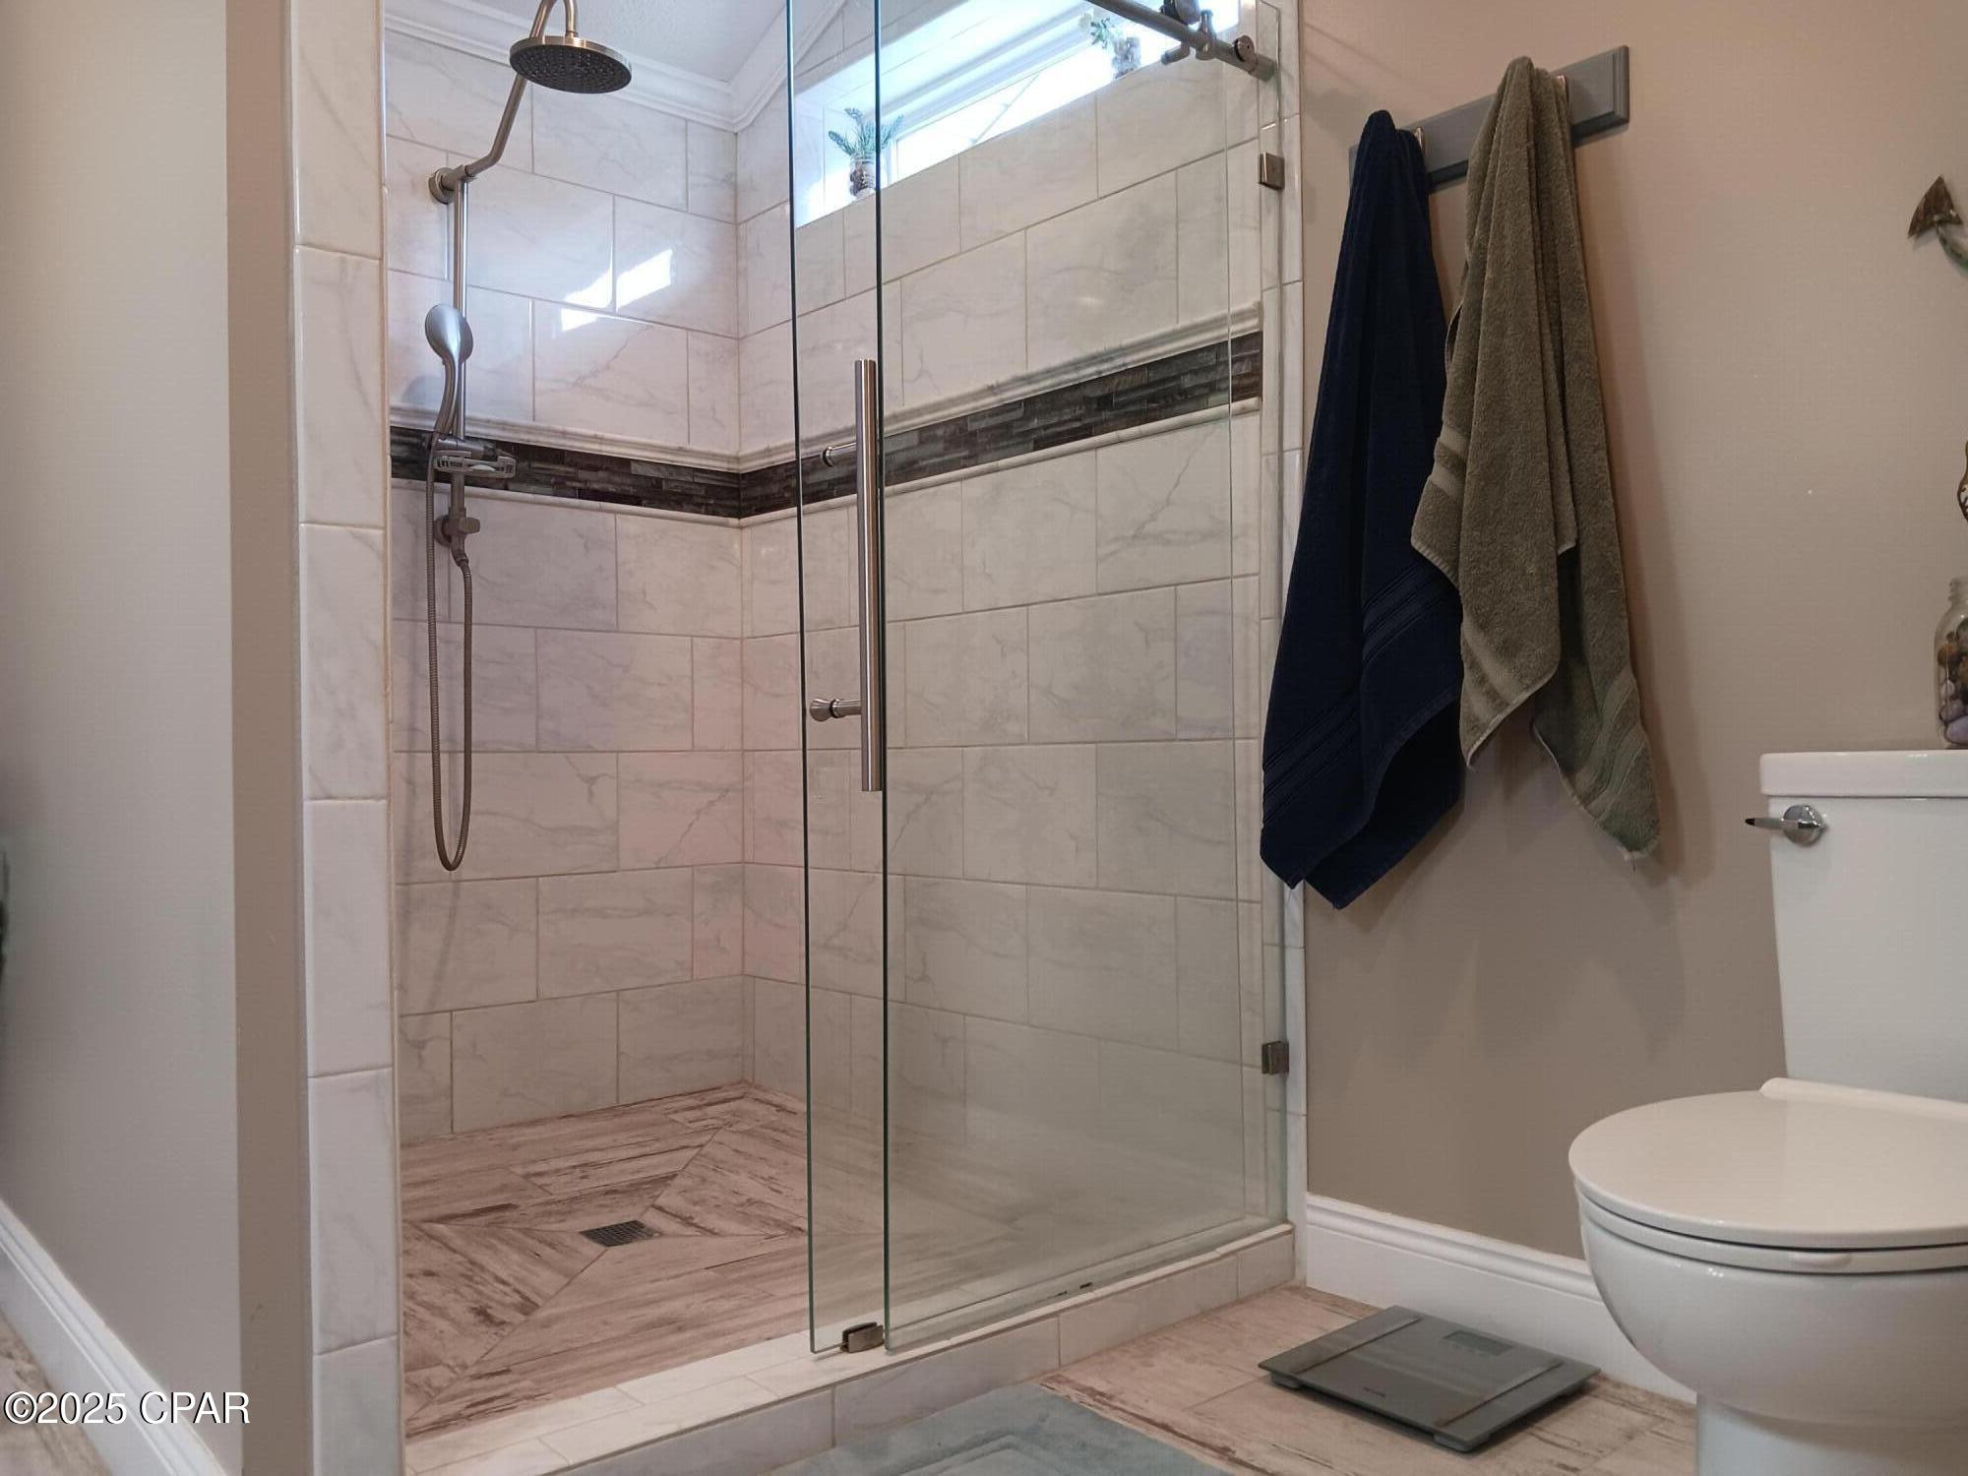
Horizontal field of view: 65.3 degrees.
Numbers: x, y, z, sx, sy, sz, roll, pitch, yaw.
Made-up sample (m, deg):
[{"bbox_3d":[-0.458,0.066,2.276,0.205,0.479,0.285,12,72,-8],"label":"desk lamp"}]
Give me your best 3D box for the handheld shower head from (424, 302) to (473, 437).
[{"bbox_3d":[-1.017,-0.699,2.913,0.092,0.247,0.075,0,-1,-41],"label":"handheld shower head"}]

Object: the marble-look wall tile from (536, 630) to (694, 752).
[{"bbox_3d":[-0.783,-0.097,3.264,0.357,0.251,0.010,0,-1,-41],"label":"marble-look wall tile"}]

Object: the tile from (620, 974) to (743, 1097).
[{"bbox_3d":[-0.660,0.657,3.362,0.314,0.234,0.010,0,-1,-42],"label":"tile"}]

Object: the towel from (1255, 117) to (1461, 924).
[{"bbox_3d":[0.522,-0.310,2.143,0.160,1.104,0.250,0,-1,-42],"label":"towel"}]

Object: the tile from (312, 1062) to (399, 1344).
[{"bbox_3d":[-0.592,0.440,1.440,0.076,0.250,0.010,0,-1,-42],"label":"tile"}]

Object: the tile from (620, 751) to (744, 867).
[{"bbox_3d":[-0.665,0.157,3.371,0.315,0.251,0.010,0,-1,-42],"label":"tile"}]

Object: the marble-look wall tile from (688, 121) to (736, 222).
[{"bbox_3d":[-0.610,-1.265,3.445,0.131,0.218,0.010,0,-1,-41],"label":"marble-look wall tile"}]

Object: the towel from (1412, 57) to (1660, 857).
[{"bbox_3d":[0.693,-0.360,1.950,0.160,1.014,0.262,0,-1,-42],"label":"towel"}]

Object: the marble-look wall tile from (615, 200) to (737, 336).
[{"bbox_3d":[-0.675,-1.029,3.382,0.311,0.251,0.010,0,-1,-41],"label":"marble-look wall tile"}]

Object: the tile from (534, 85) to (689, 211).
[{"bbox_3d":[-0.794,-1.265,3.283,0.357,0.218,0.010,0,-1,-41],"label":"tile"}]

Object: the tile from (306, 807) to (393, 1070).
[{"bbox_3d":[-0.591,0.182,1.423,0.074,0.251,0.010,0,-1,-41],"label":"tile"}]

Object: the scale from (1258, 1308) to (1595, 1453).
[{"bbox_3d":[0.566,0.807,1.946,0.309,0.023,0.301,0,-1,-42],"label":"scale"}]

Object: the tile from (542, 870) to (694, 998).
[{"bbox_3d":[-0.779,0.410,3.263,0.356,0.251,0.010,0,-1,-42],"label":"tile"}]

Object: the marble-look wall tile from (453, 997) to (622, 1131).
[{"bbox_3d":[-0.912,0.656,3.139,0.355,0.236,0.010,0,-1,-42],"label":"marble-look wall tile"}]

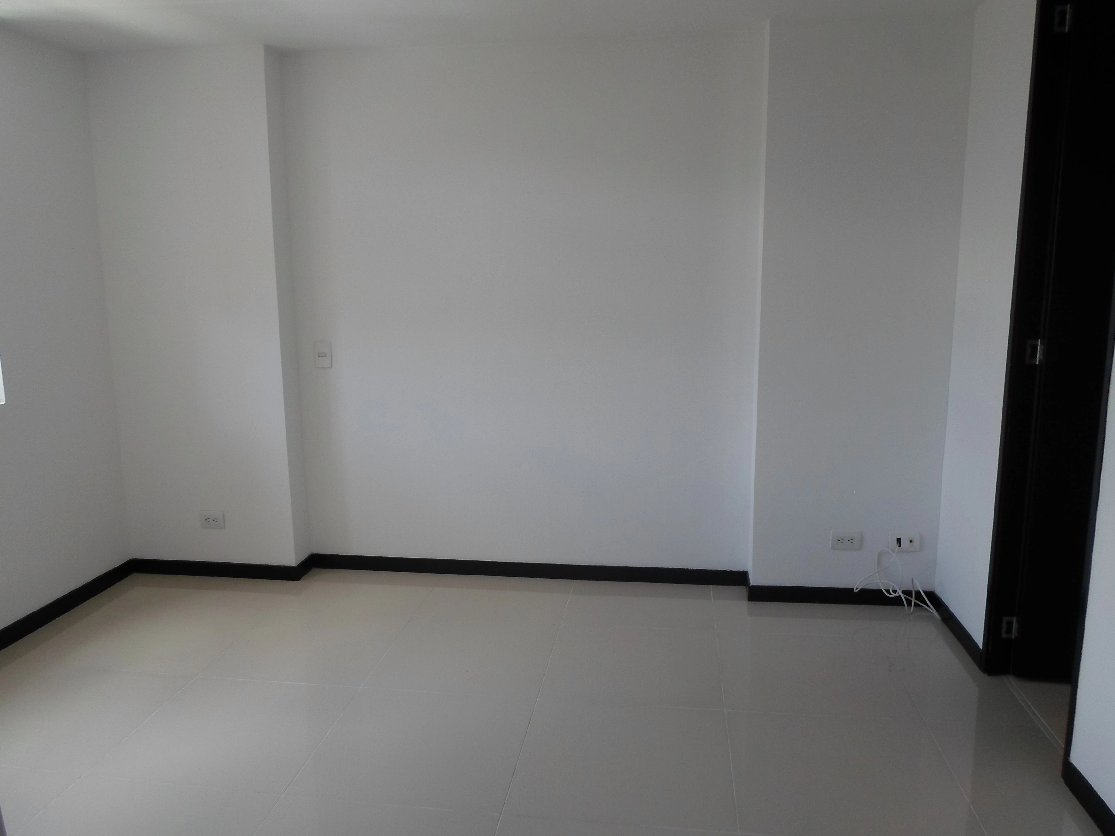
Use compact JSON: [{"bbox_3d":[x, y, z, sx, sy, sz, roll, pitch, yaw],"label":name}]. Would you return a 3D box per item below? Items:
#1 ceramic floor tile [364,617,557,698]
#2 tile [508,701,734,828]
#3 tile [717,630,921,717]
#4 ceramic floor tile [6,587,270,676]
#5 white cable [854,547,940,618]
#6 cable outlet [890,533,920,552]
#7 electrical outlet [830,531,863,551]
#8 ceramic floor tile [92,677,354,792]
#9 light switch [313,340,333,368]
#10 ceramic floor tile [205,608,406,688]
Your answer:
[{"bbox_3d":[-0.323,0.876,2.991,0.602,0.010,0.592,1,10,8],"label":"ceramic floor tile"},{"bbox_3d":[0.197,0.988,2.340,0.602,0.010,0.592,1,10,8],"label":"tile"},{"bbox_3d":[0.877,0.895,2.825,0.602,0.010,0.592,1,10,8],"label":"tile"},{"bbox_3d":[-1.552,0.857,3.161,0.640,0.010,0.592,1,10,8],"label":"ceramic floor tile"},{"bbox_3d":[1.368,0.670,3.247,0.320,0.275,0.140,1,10,8],"label":"white cable"},{"bbox_3d":[1.415,0.506,3.276,0.120,0.077,0.012,1,10,8],"label":"cable outlet"},{"bbox_3d":[1.188,0.506,3.309,0.120,0.077,0.012,1,10,8],"label":"electrical outlet"},{"bbox_3d":[-1.003,0.969,2.506,0.602,0.010,0.592,1,10,8],"label":"ceramic floor tile"},{"bbox_3d":[-1.072,-0.289,3.680,0.078,0.120,0.012,1,10,8],"label":"light switch"},{"bbox_3d":[-0.923,0.867,3.074,0.602,0.010,0.592,1,10,8],"label":"ceramic floor tile"}]

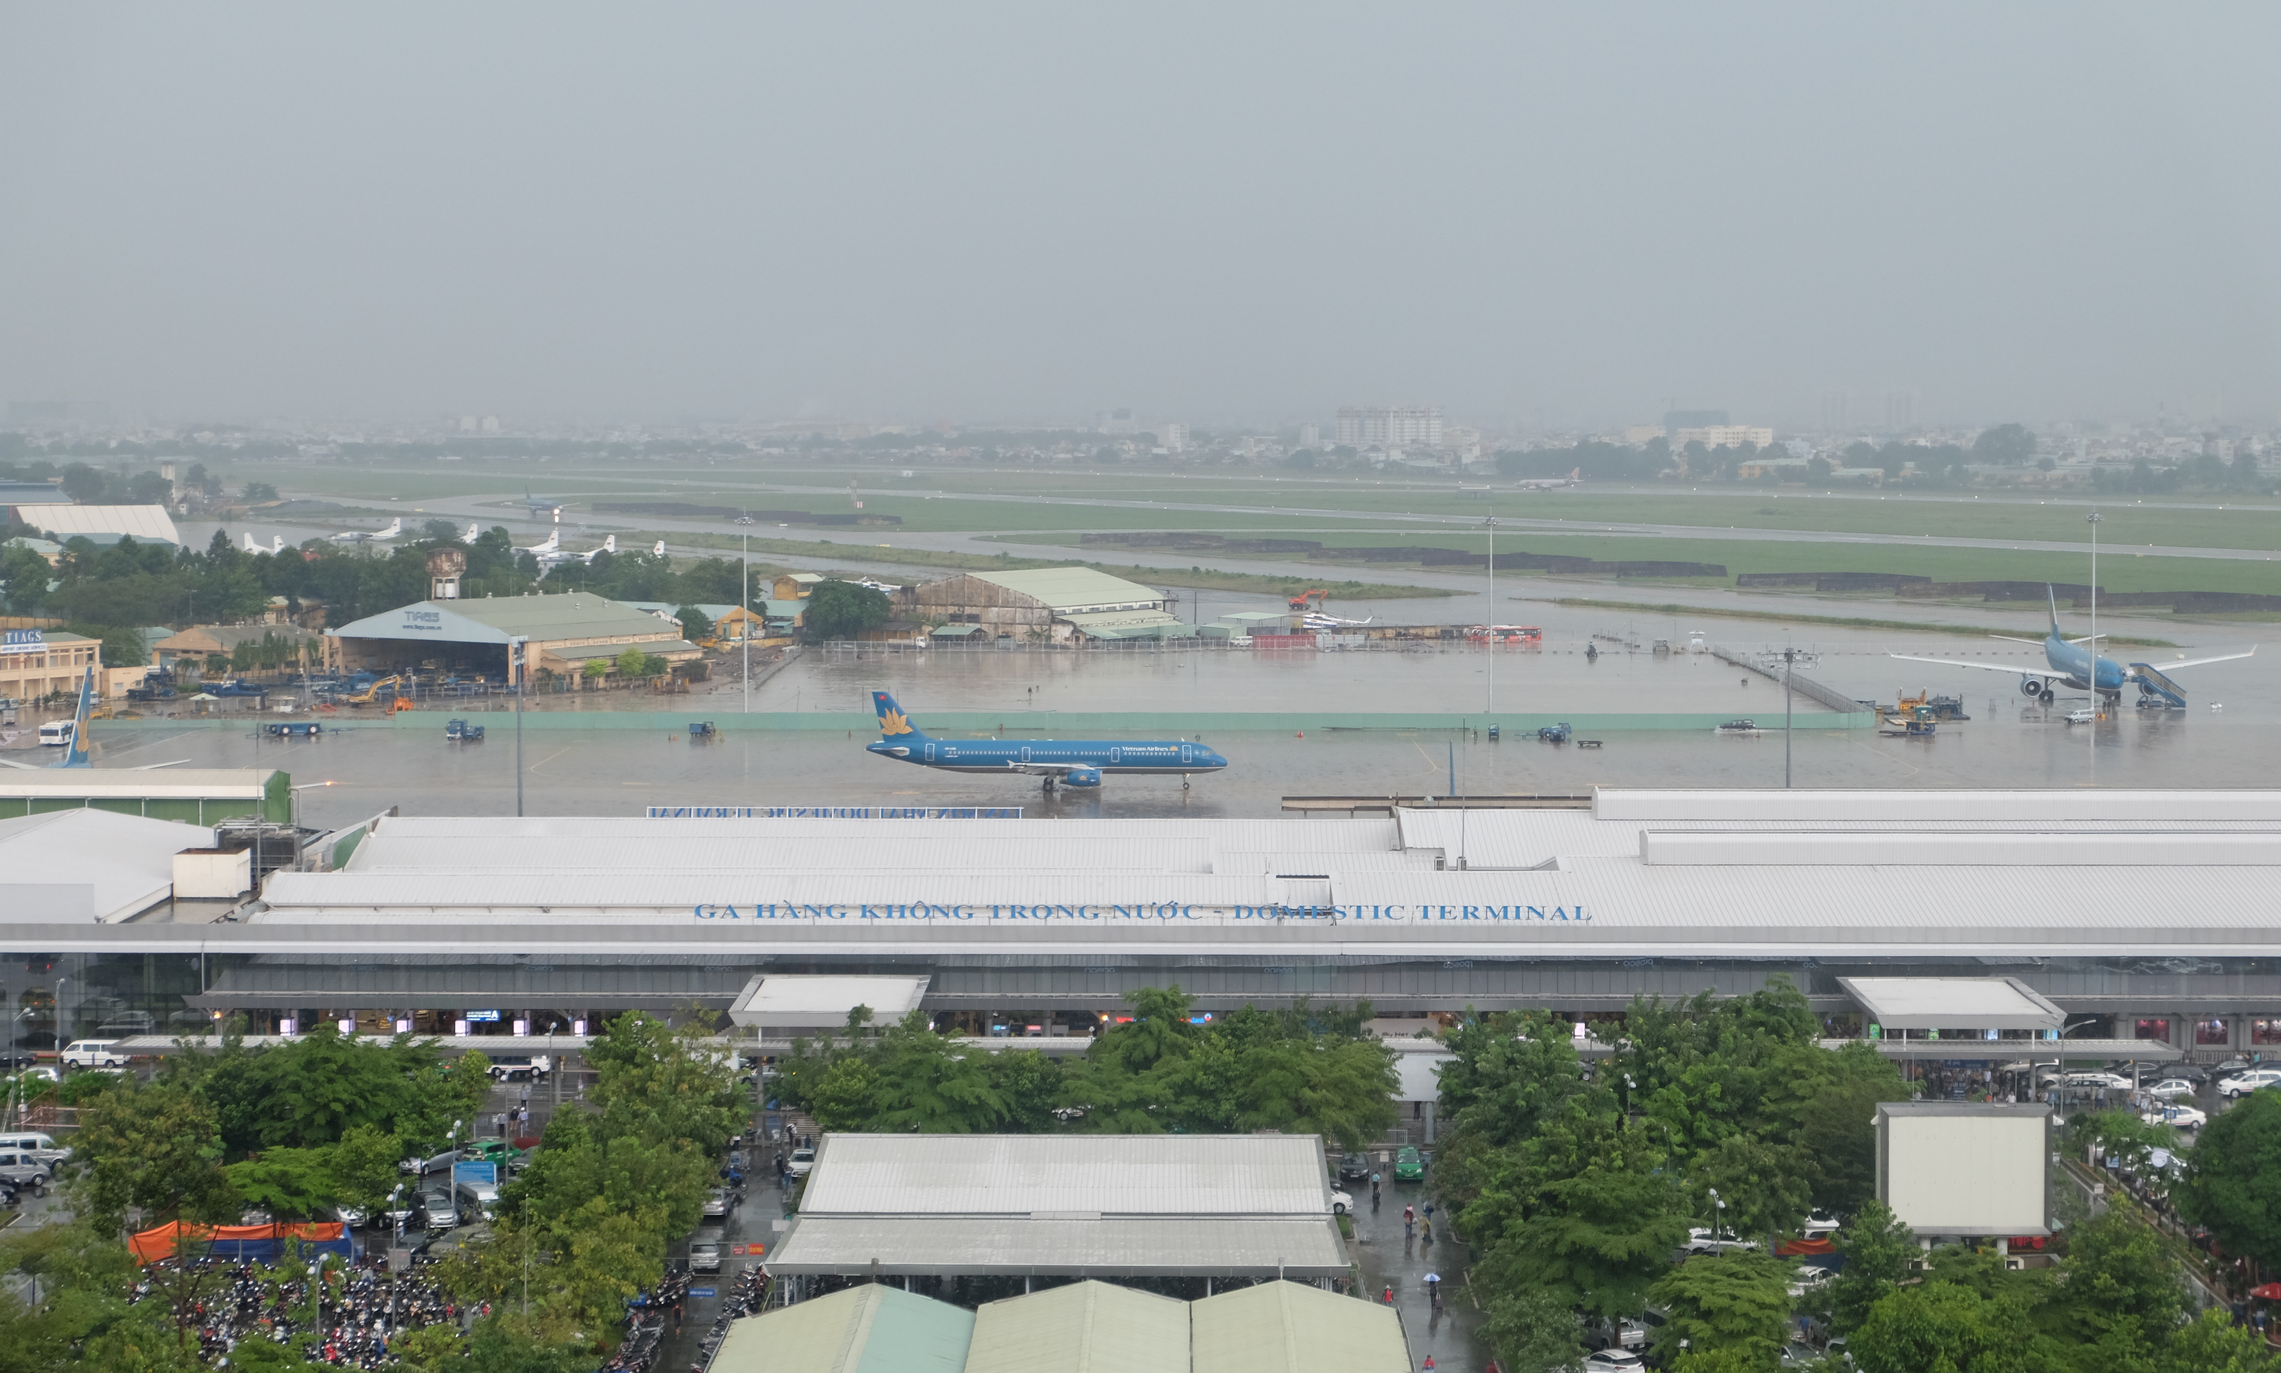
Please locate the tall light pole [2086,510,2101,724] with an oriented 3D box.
[{"bbox_3d":[141.095,-10.450,703.480,2.300,31.000,2.300,0,3,0],"label":"tall light pole"}]

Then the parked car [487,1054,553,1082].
[{"bbox_3d":[-43.803,26.590,335.208,4.580,1.740,1.770,0,3,0],"label":"parked car"}]

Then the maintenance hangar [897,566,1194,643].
[{"bbox_3d":[-21.462,-16.287,944.569,43.000,13.400,44.500,2,4,30],"label":"maintenance hangar"}]

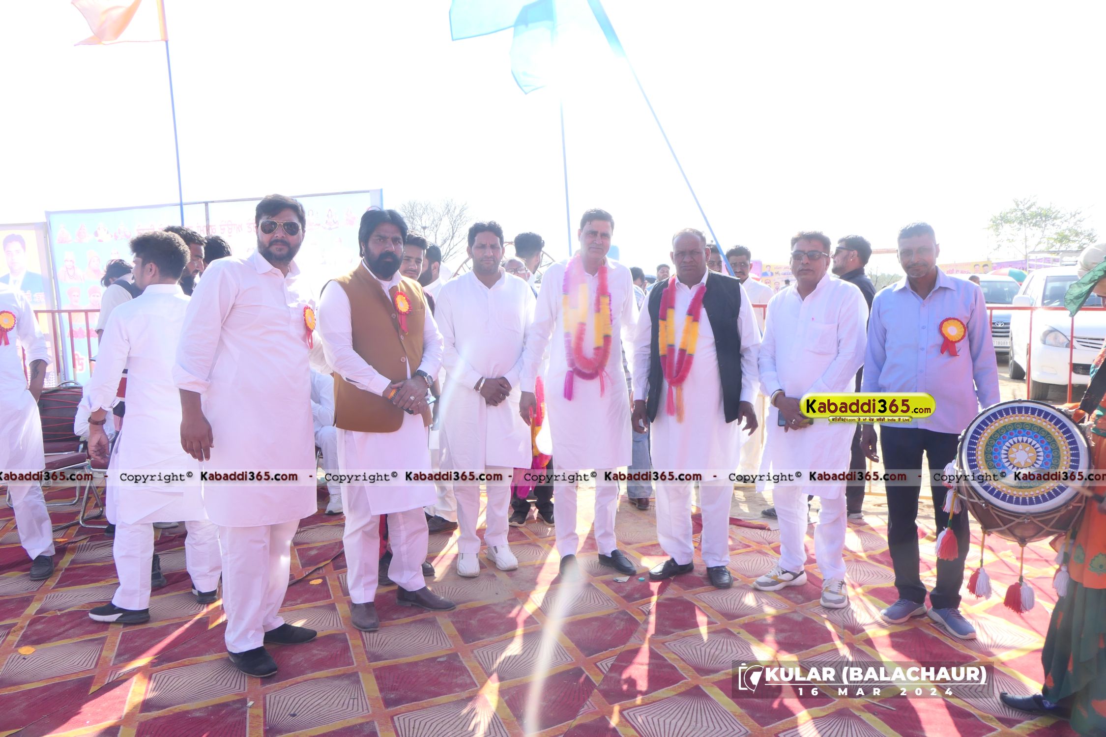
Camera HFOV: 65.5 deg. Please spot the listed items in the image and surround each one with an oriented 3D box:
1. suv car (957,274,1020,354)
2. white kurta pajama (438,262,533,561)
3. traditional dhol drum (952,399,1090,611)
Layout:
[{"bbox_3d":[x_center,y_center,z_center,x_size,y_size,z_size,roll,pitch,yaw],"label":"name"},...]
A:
[{"bbox_3d":[9.070,-1.095,18.045,1.800,1.800,4.600,2,6,20],"label":"suv car"},{"bbox_3d":[-0.346,0.243,4.386,0.520,1.473,0.360,-2,6,-13],"label":"white kurta pajama"},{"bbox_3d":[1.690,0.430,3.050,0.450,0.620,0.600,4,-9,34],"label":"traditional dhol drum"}]

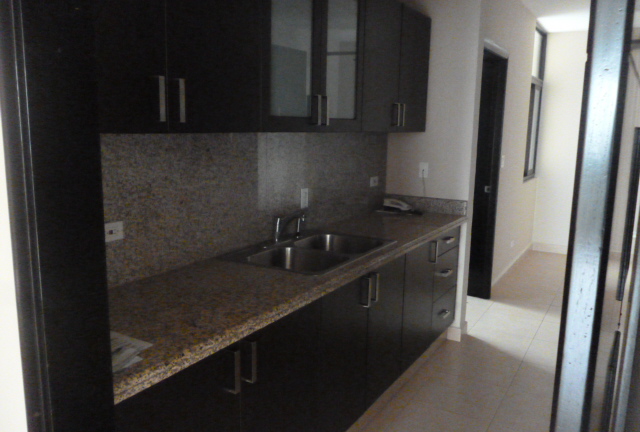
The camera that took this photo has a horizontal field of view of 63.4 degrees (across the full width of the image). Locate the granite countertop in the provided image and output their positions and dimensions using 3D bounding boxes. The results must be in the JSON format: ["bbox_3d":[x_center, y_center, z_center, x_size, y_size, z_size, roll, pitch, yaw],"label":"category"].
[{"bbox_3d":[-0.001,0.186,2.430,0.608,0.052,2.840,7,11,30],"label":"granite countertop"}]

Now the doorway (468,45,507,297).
[{"bbox_3d":[1.216,-0.205,3.954,0.130,2.040,0.800,7,11,30],"label":"doorway"}]

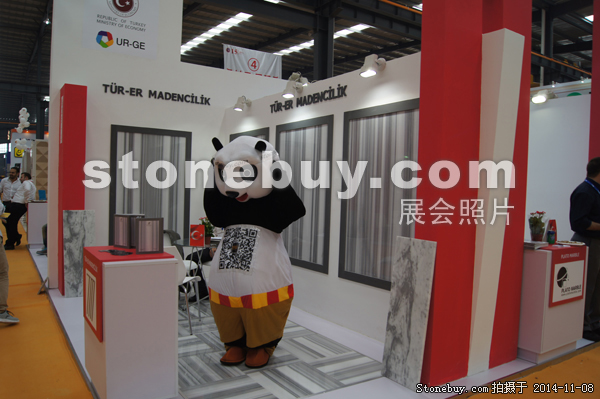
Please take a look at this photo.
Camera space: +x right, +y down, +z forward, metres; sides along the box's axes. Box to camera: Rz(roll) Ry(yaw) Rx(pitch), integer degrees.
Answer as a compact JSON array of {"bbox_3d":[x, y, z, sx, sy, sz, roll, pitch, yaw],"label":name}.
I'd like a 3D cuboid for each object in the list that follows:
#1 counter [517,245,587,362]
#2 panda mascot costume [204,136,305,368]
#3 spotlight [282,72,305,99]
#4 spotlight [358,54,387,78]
[{"bbox_3d":[2.107,0.874,3.969,0.710,0.950,0.470,0,2,-34],"label":"counter"},{"bbox_3d":[-0.377,0.388,3.680,0.770,1.780,0.620,2,2,25],"label":"panda mascot costume"},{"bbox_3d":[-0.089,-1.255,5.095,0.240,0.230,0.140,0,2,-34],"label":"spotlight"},{"bbox_3d":[0.659,-1.170,3.986,0.240,0.205,0.140,0,2,-34],"label":"spotlight"}]

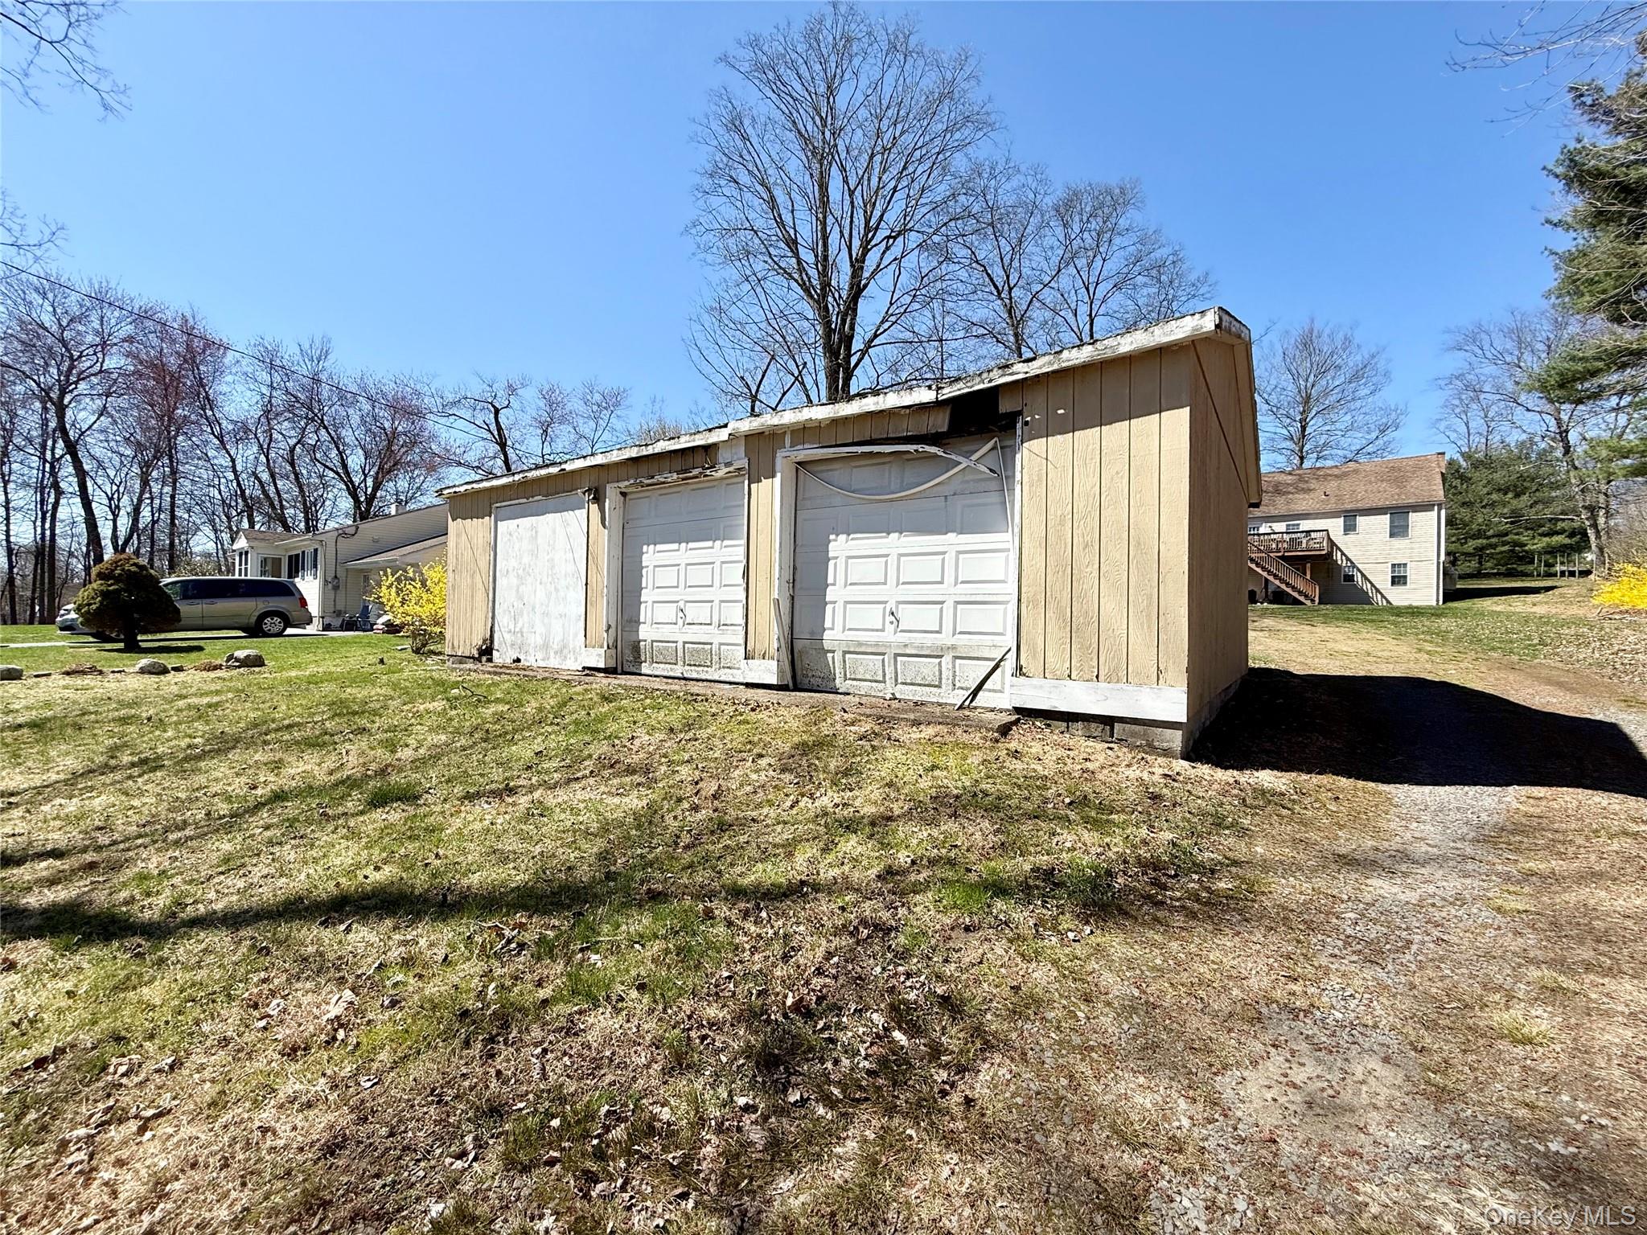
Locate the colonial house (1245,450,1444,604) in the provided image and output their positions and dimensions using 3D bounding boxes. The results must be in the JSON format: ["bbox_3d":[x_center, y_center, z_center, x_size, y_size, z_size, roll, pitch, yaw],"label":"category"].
[{"bbox_3d":[28.244,-4.600,40.438,13.000,8.400,9.300,0,0,38],"label":"colonial house"}]

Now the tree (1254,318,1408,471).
[{"bbox_3d":[36.556,-11.200,50.000,13.000,21.500,13.000,0,0,36],"label":"tree"}]

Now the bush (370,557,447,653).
[{"bbox_3d":[-8.283,-0.220,13.900,2.200,2.000,2.000,0,0,36],"label":"bush"}]

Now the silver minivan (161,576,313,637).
[{"bbox_3d":[-17.600,-0.290,18.650,5.140,1.750,2.000,1,0,-42],"label":"silver minivan"}]

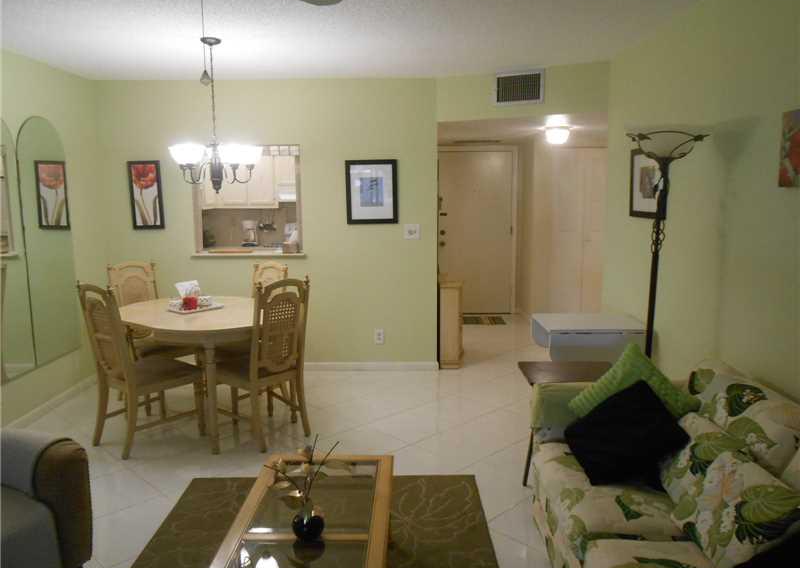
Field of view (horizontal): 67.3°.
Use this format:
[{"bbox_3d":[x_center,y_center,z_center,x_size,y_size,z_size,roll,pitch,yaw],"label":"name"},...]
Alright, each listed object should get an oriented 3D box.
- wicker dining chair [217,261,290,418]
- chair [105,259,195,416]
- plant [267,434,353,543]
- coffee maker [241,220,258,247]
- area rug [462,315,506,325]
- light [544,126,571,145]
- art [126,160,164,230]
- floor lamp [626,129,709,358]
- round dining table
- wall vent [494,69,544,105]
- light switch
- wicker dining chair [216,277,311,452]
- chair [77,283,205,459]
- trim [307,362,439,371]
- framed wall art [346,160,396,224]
[{"bbox_3d":[-1.103,0.387,4.258,0.470,1.025,0.560,6,11,39],"label":"wicker dining chair"},{"bbox_3d":[-1.812,0.369,4.428,0.560,1.025,0.470,6,11,40],"label":"chair"},{"bbox_3d":[-0.305,0.662,2.006,0.290,0.335,0.230,-1,8,0],"label":"plant"},{"bbox_3d":[-1.737,-0.583,6.943,0.170,0.300,0.200,1,9,10],"label":"coffee maker"},{"bbox_3d":[0.899,0.438,7.272,0.740,0.012,0.470,-1,8,0],"label":"area rug"},{"bbox_3d":[1.454,-1.360,5.545,0.235,0.150,0.235,-1,8,0],"label":"light"},{"bbox_3d":[-2.104,-0.730,4.967,0.270,0.555,0.030,-1,8,0],"label":"art"},{"bbox_3d":[1.296,0.132,3.112,0.410,1.800,0.410,0,9,1],"label":"floor lamp"},{"bbox_3d":[-1.250,0.548,4.011,1.300,0.755,1.040,7,12,42],"label":"round dining table"},{"bbox_3d":[0.915,-1.498,4.589,0.382,0.255,0.030,3,9,24],"label":"wall vent"},{"bbox_3d":[0.103,-0.430,4.976,0.122,0.122,0.014,0,9,1],"label":"light switch"},{"bbox_3d":[-0.864,0.450,3.751,0.560,1.020,0.480,8,12,43],"label":"wicker dining chair"},{"bbox_3d":[-1.579,0.468,3.675,0.480,1.020,0.560,6,11,36],"label":"chair"},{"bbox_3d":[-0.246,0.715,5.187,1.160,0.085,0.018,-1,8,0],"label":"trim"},{"bbox_3d":[-0.226,-0.749,4.928,0.417,0.519,0.026,0,9,1],"label":"framed wall art"}]

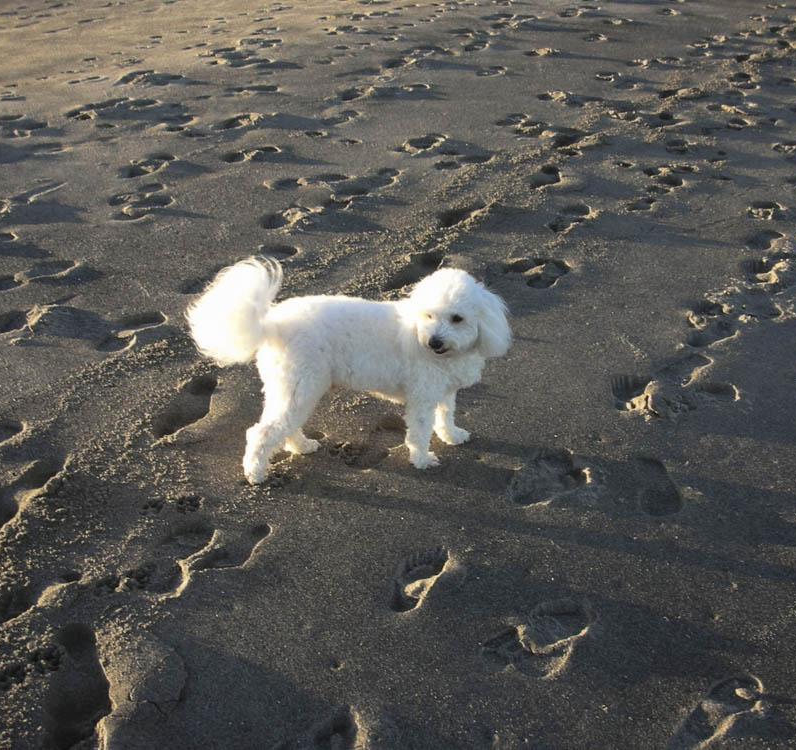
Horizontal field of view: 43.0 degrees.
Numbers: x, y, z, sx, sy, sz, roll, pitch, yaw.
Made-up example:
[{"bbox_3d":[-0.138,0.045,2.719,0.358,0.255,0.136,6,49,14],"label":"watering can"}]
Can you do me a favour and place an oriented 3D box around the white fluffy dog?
[{"bbox_3d":[-0.097,-0.021,2.120,0.658,0.484,0.230,-2,31,-3],"label":"white fluffy dog"}]

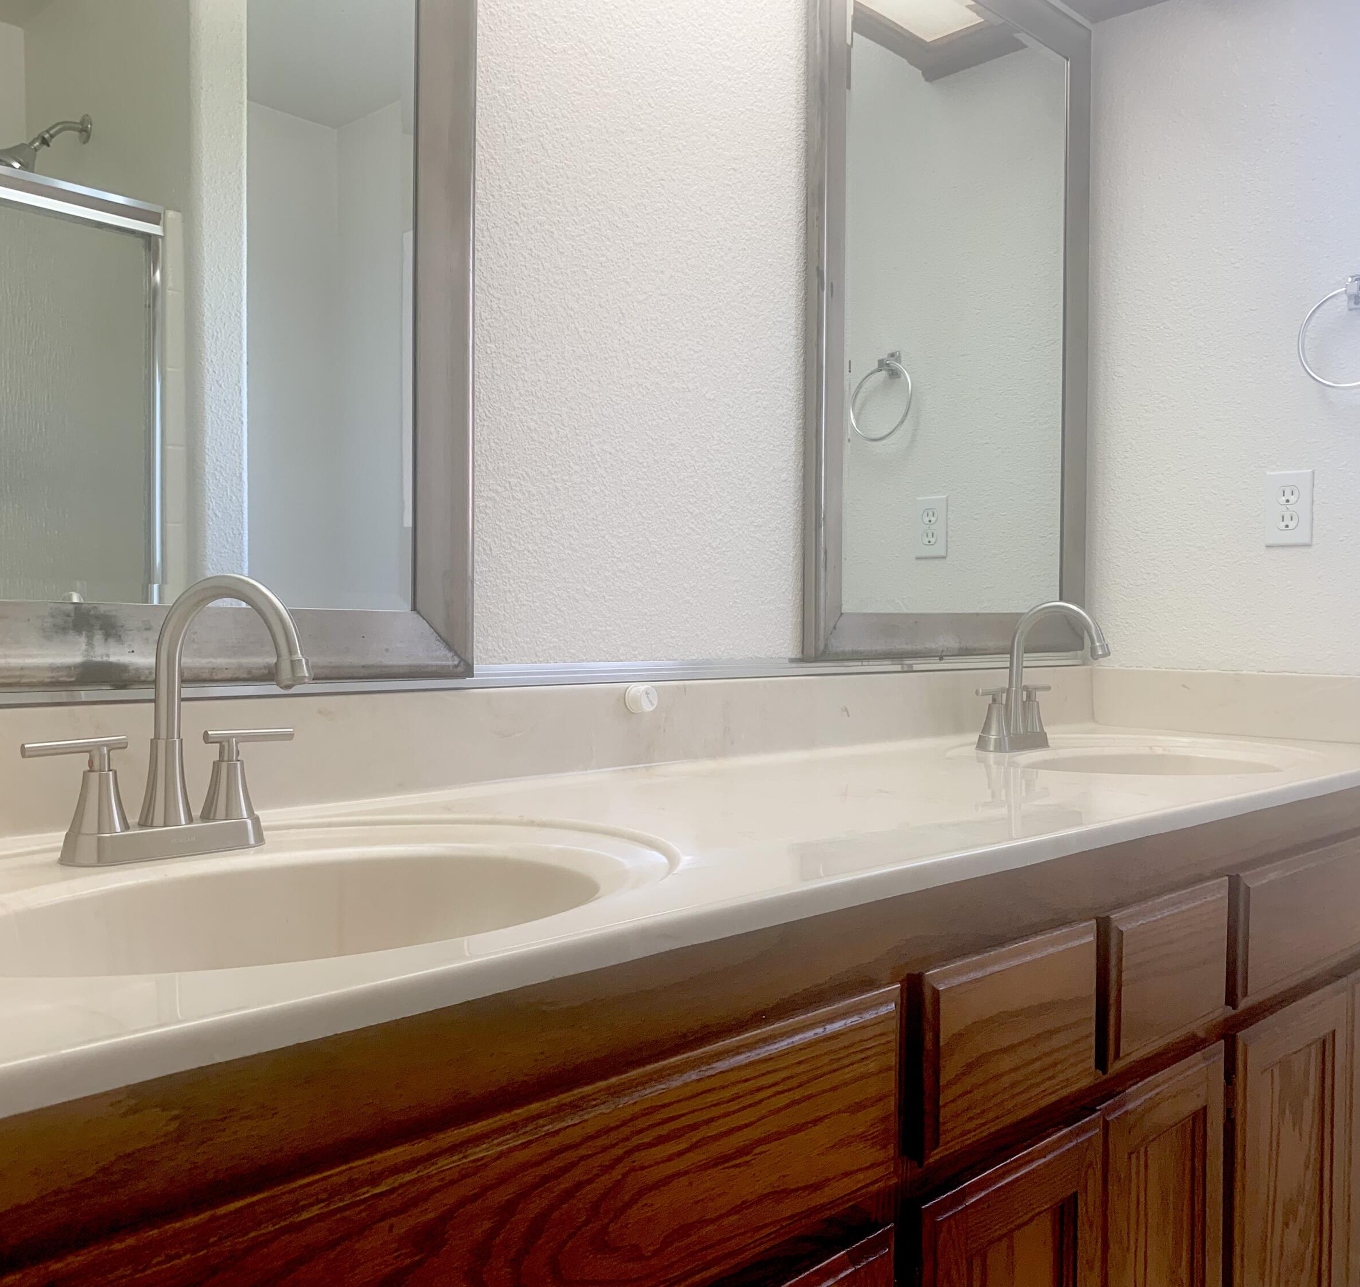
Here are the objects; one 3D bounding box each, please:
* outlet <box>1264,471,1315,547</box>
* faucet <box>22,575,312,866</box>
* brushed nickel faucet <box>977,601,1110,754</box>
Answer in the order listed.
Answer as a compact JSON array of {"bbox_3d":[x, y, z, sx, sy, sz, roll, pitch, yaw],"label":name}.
[{"bbox_3d":[0.948,-0.210,2.005,0.006,0.116,0.070,-1,1,-45],"label":"outlet"},{"bbox_3d":[-0.347,0.054,0.930,0.204,0.207,0.173,-1,1,-45],"label":"faucet"},{"bbox_3d":[0.515,0.045,1.776,0.203,0.207,0.177,-1,1,-45],"label":"brushed nickel faucet"}]

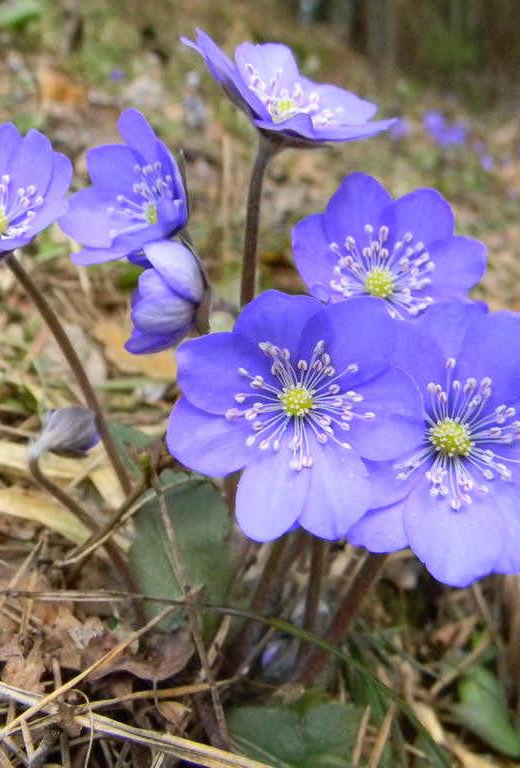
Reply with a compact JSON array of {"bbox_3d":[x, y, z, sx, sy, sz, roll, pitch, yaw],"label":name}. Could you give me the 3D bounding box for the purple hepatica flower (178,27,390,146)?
[{"bbox_3d":[0.004,-0.045,0.126,0.031,0.012,0.027,17,25,0],"label":"purple hepatica flower"}]

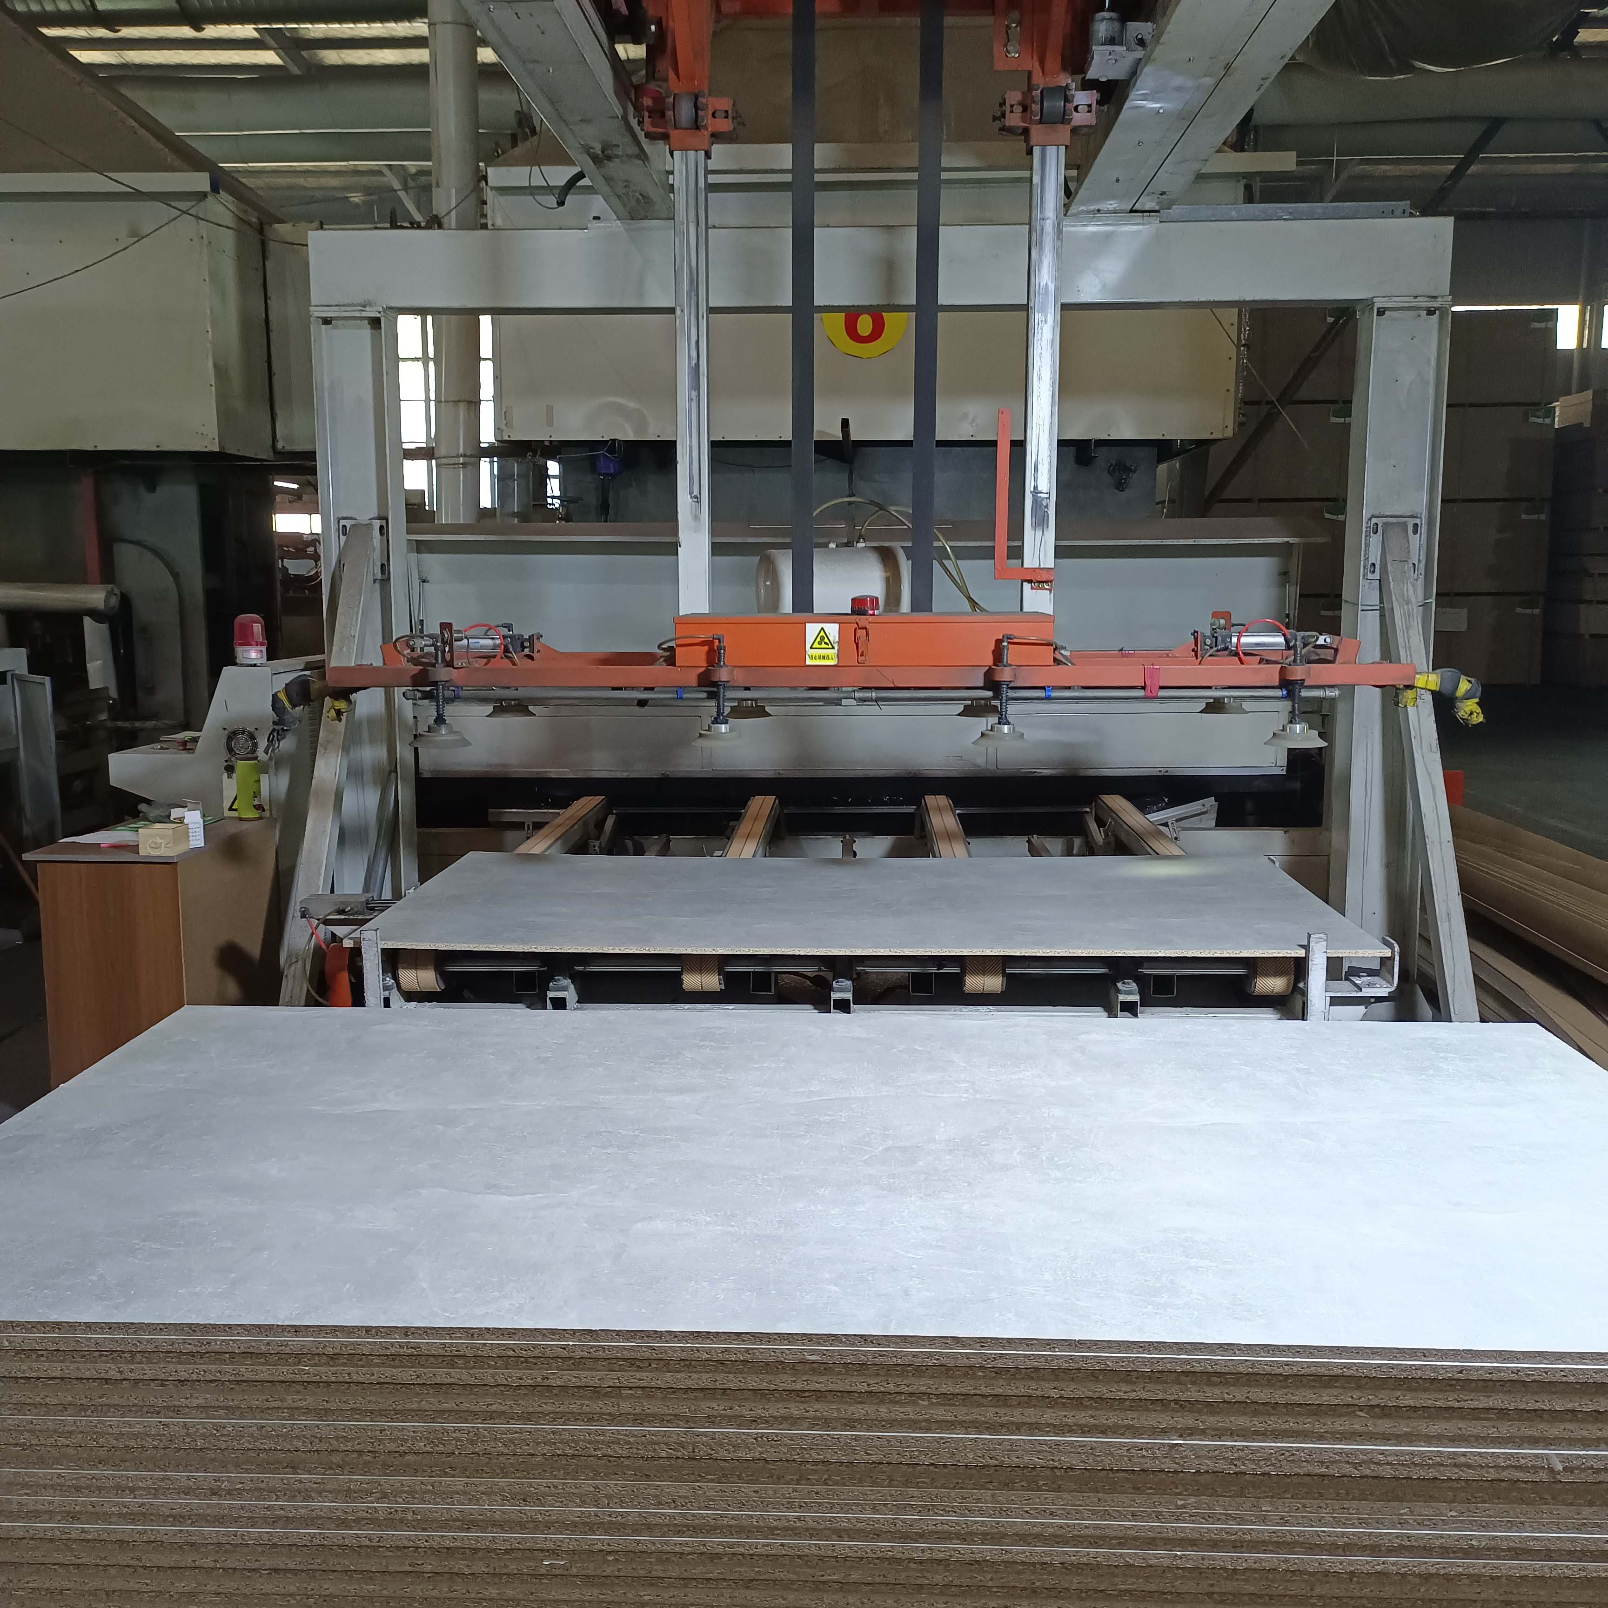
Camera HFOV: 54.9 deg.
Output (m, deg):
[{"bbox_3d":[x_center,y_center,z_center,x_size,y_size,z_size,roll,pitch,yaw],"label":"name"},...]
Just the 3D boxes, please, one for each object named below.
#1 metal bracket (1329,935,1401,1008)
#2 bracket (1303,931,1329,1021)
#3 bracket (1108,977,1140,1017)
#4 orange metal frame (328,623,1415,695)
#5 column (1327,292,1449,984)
[{"bbox_3d":[1.300,0.388,3.634,0.152,0.145,0.120,0,9,3],"label":"metal bracket"},{"bbox_3d":[1.179,0.413,3.578,0.050,0.233,0.050,0,9,3],"label":"bracket"},{"bbox_3d":[0.750,0.443,3.617,0.051,0.093,0.120,0,9,3],"label":"bracket"},{"bbox_3d":[0.154,-0.393,3.963,2.535,0.145,0.720,0,9,3],"label":"orange metal frame"},{"bbox_3d":[1.989,-0.478,5.295,0.248,2.360,0.180,0,9,3],"label":"column"}]

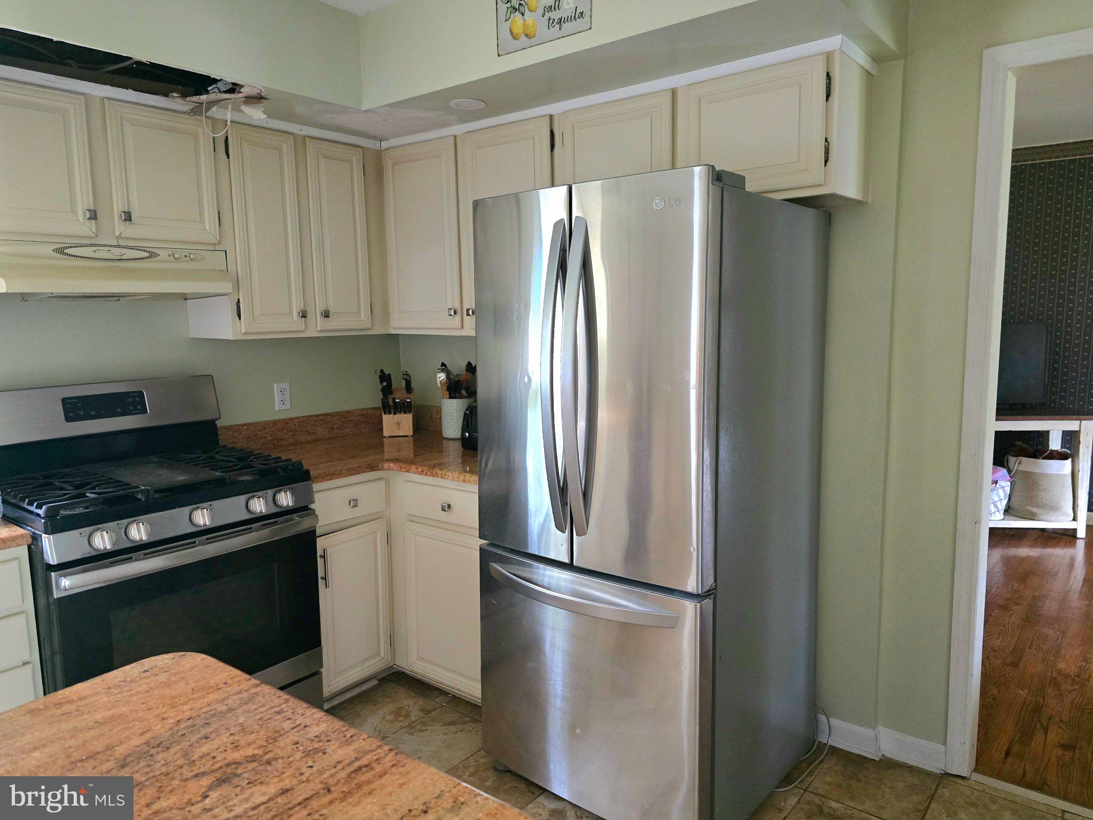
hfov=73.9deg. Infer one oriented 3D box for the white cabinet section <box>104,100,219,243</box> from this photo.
[{"bbox_3d":[-1.360,-0.767,2.452,0.333,0.421,0.337,5,10,38],"label":"white cabinet section"}]

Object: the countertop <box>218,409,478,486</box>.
[{"bbox_3d":[-0.564,0.148,2.896,1.220,0.145,1.010,6,10,38],"label":"countertop"}]

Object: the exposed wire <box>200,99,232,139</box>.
[{"bbox_3d":[-1.083,-0.963,2.389,0.070,0.155,0.125,6,10,38],"label":"exposed wire"}]

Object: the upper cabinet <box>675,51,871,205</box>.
[{"bbox_3d":[0.686,-0.807,2.208,0.485,0.366,0.330,6,10,38],"label":"upper cabinet"}]

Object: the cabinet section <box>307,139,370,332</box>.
[{"bbox_3d":[-0.948,-0.692,2.985,0.333,0.729,0.266,5,10,38],"label":"cabinet section"}]

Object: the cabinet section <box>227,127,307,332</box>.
[{"bbox_3d":[-1.140,-0.656,2.745,0.333,0.729,0.261,5,10,38],"label":"cabinet section"}]

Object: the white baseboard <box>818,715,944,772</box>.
[{"bbox_3d":[1.090,1.095,2.388,0.385,0.100,0.055,6,10,38],"label":"white baseboard"}]

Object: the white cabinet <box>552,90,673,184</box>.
[{"bbox_3d":[0.311,-0.843,2.501,0.460,0.366,0.325,6,10,38],"label":"white cabinet"}]

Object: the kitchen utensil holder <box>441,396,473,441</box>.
[{"bbox_3d":[-0.400,0.034,3.221,0.136,0.170,0.136,-1,7,0],"label":"kitchen utensil holder"}]

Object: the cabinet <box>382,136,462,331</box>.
[{"bbox_3d":[-0.409,-0.714,3.093,0.440,0.768,0.325,6,10,38],"label":"cabinet"}]

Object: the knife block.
[{"bbox_3d":[-0.686,0.011,3.407,0.130,0.202,0.170,-1,8,-5],"label":"knife block"}]

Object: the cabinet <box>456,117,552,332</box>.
[{"bbox_3d":[-0.056,-0.680,2.817,0.460,0.768,0.325,6,10,38],"label":"cabinet"}]

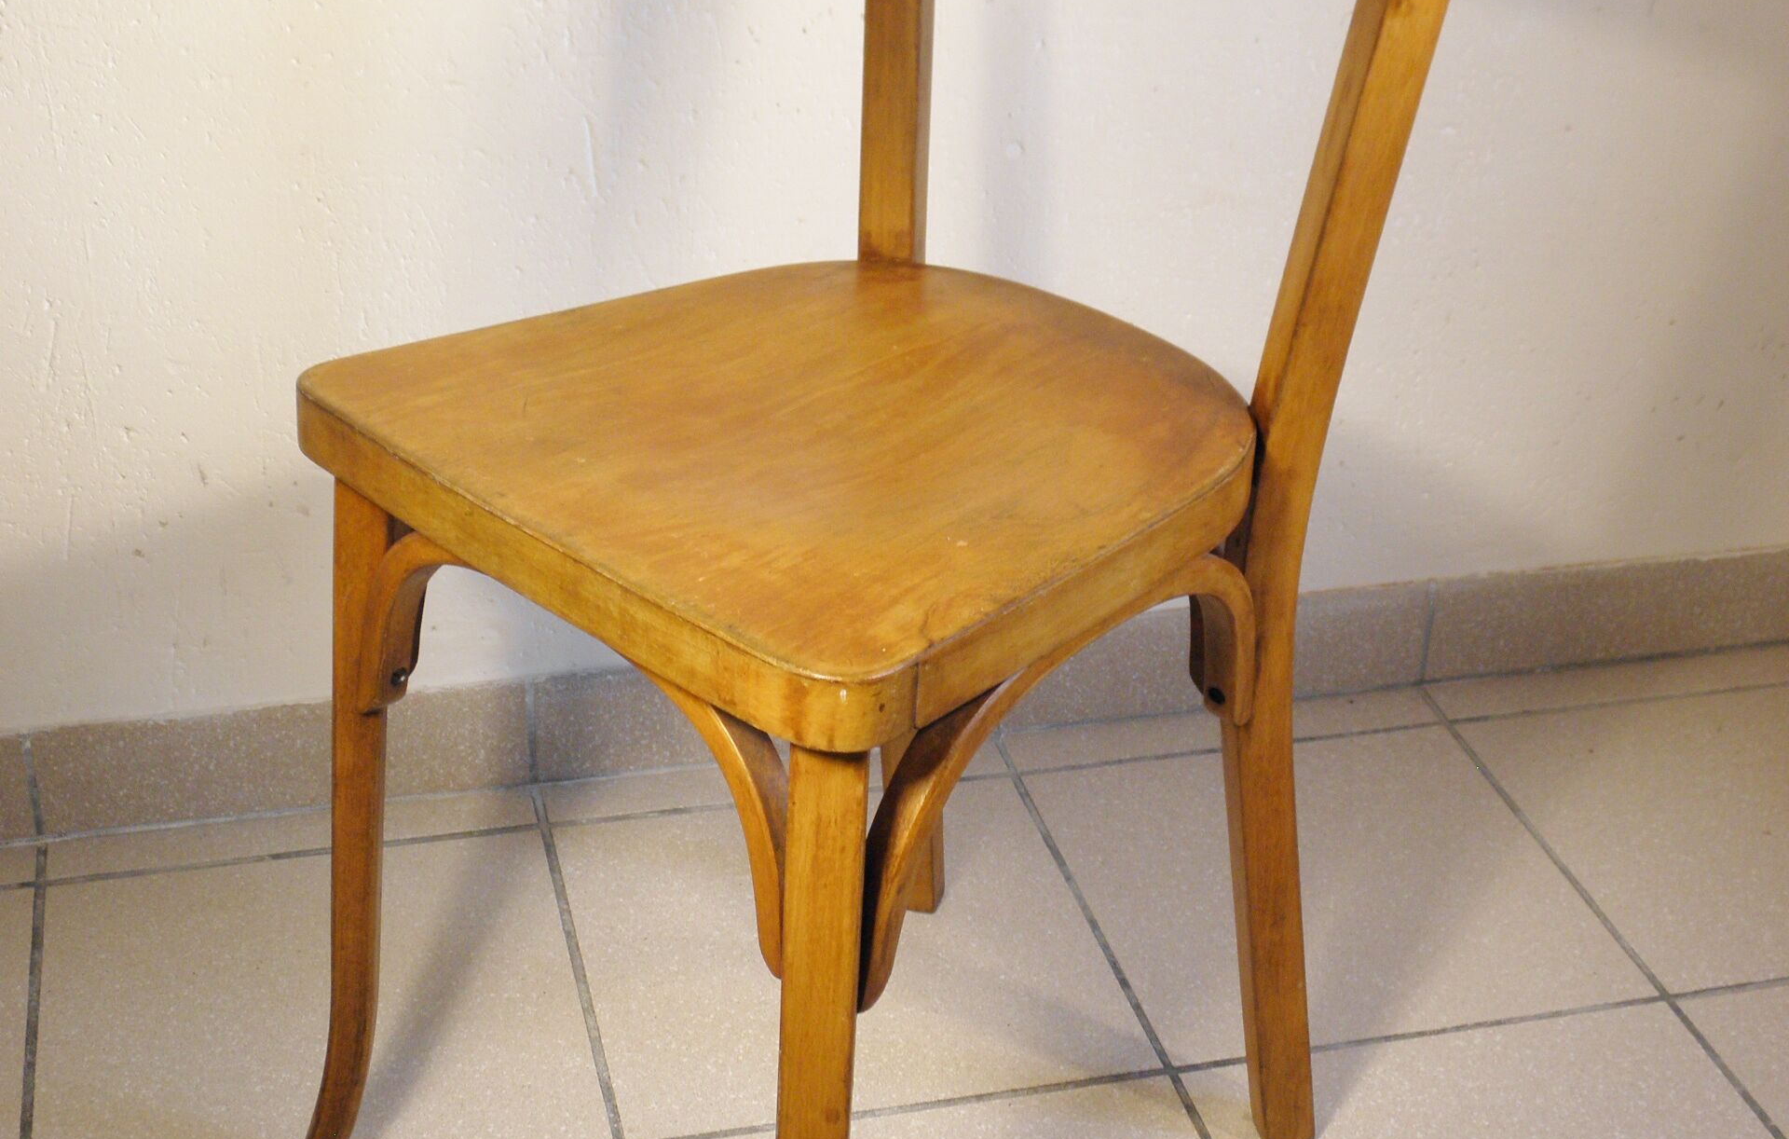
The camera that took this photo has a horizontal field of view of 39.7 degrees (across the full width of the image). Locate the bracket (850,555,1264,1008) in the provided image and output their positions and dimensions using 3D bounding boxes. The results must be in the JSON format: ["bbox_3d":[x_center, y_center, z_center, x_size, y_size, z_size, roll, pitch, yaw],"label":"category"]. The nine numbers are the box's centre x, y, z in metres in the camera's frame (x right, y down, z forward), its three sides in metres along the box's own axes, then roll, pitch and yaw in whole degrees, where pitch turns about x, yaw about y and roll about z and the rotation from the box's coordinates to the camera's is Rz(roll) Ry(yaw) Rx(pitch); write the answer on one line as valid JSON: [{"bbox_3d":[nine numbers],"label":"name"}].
[{"bbox_3d":[0.072,0.075,1.094,0.030,0.147,0.274,24,35,35],"label":"bracket"}]

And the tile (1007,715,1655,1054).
[{"bbox_3d":[0.277,0.205,1.608,0.313,0.010,0.313,-5,29,-13],"label":"tile"}]

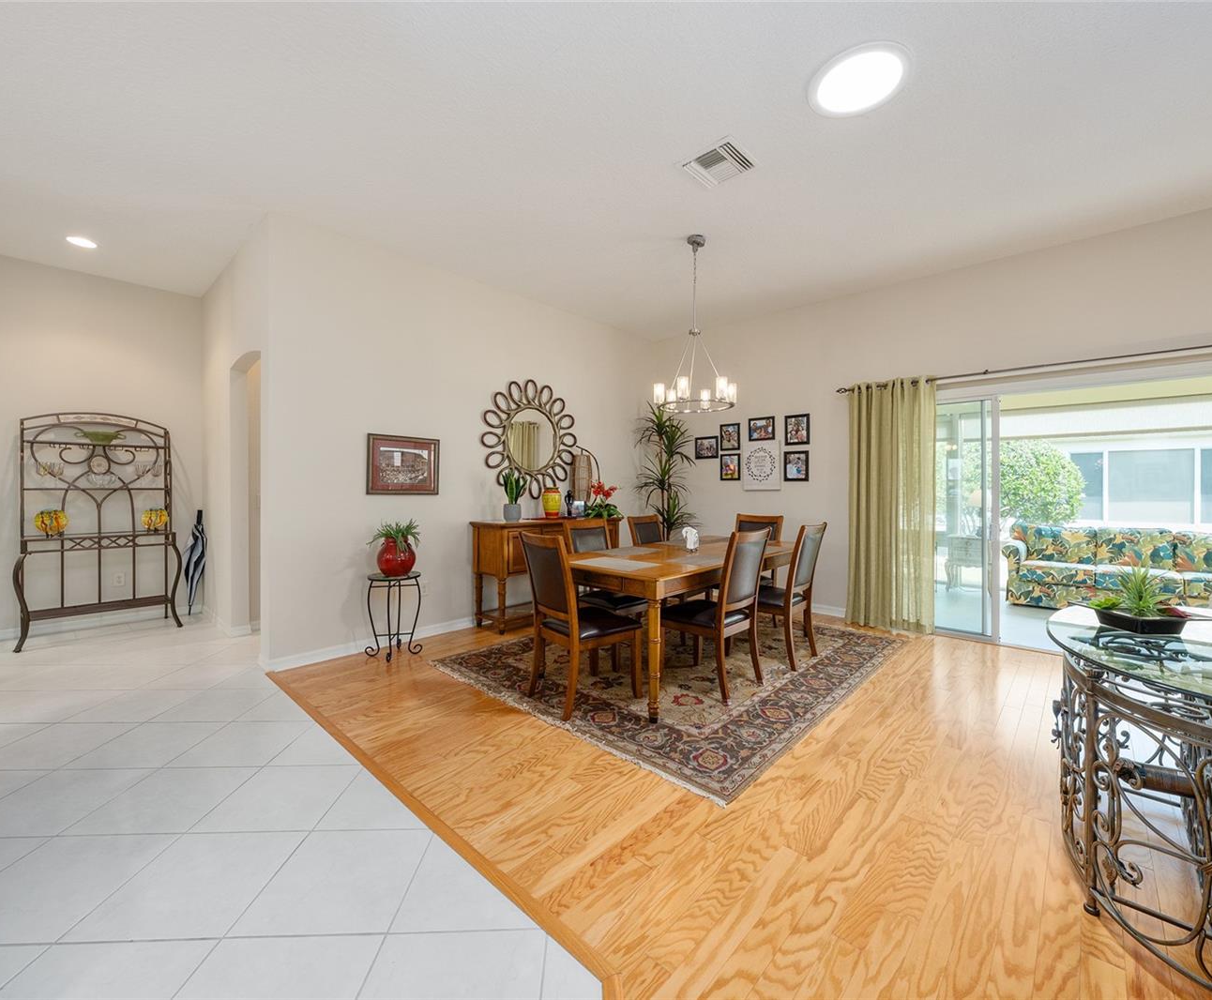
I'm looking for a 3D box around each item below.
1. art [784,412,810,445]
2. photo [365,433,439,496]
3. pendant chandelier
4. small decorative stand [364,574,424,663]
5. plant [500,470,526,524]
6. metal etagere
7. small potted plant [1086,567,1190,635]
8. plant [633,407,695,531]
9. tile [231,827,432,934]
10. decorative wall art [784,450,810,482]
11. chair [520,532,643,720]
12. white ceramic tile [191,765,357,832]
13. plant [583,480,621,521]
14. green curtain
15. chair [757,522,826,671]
[{"bbox_3d":[1.958,-0.711,5.111,0.250,0.305,0.020,1,1,42],"label":"art"},{"bbox_3d":[-1.565,-0.265,3.918,0.025,0.450,0.585,1,1,41],"label":"photo"},{"bbox_3d":[0.672,-1.321,3.720,0.620,1.290,0.620,0,0,0],"label":"pendant chandelier"},{"bbox_3d":[-1.532,0.835,3.617,0.360,0.580,0.360,1,1,42],"label":"small decorative stand"},{"bbox_3d":[-0.829,-0.032,4.455,0.220,0.455,0.220,0,0,0],"label":"plant"},{"bbox_3d":[-4.190,0.188,4.171,0.480,1.840,0.960,1,1,42],"label":"metal etagere"},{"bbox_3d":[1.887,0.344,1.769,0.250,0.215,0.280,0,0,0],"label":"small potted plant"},{"bbox_3d":[0.690,0.007,5.850,0.680,2.240,0.680,0,0,0],"label":"plant"},{"bbox_3d":[-0.797,1.146,1.519,0.413,0.010,0.413,0,0,-3],"label":"tile"},{"bbox_3d":[1.954,-0.352,5.138,0.255,0.305,0.020,1,1,41],"label":"decorative wall art"},{"bbox_3d":[-0.149,0.651,2.893,0.580,0.970,0.470,0,1,-40],"label":"chair"},{"bbox_3d":[-1.243,1.152,1.942,0.428,0.010,0.428,0,0,-2],"label":"white ceramic tile"},{"bbox_3d":[-0.045,0.005,5.323,0.310,0.420,0.350,1,1,42],"label":"plant"},{"bbox_3d":[2.525,0.048,4.459,0.690,2.170,0.120,1,1,42],"label":"green curtain"},{"bbox_3d":[1.246,0.653,3.656,0.580,0.970,0.470,1,1,40],"label":"chair"}]

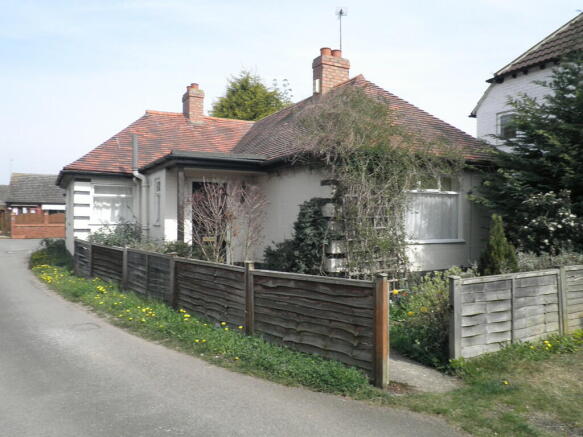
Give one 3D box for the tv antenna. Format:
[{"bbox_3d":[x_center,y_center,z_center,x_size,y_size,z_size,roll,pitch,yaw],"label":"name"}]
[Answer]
[{"bbox_3d":[1.254,-4.639,11.400,0.320,1.200,0.550,0,-1,-2],"label":"tv antenna"}]

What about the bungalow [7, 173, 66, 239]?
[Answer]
[{"bbox_3d":[-17.512,-0.946,36.511,8.500,4.850,8.000,0,-1,-28],"label":"bungalow"}]

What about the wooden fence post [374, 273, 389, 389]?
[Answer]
[{"bbox_3d":[0.766,0.954,3.870,0.080,0.980,0.080,0,-1,-41],"label":"wooden fence post"}]

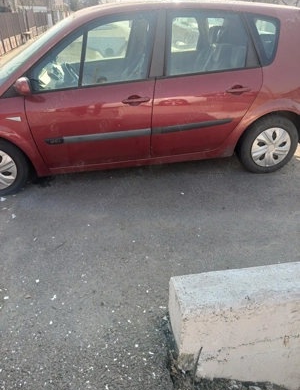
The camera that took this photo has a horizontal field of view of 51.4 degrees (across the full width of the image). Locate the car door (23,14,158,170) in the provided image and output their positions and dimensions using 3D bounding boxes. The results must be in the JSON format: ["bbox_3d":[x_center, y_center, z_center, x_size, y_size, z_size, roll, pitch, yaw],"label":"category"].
[{"bbox_3d":[-0.482,-0.856,2.709,1.150,1.230,0.250,-5,30,-7],"label":"car door"}]

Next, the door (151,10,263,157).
[{"bbox_3d":[0.481,-0.959,2.823,1.020,1.220,0.250,-5,30,-7],"label":"door"}]

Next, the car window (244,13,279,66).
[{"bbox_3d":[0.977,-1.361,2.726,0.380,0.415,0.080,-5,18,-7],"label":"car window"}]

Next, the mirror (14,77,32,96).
[{"bbox_3d":[-0.995,-0.849,2.441,0.120,0.155,0.200,-5,30,-7],"label":"mirror"}]

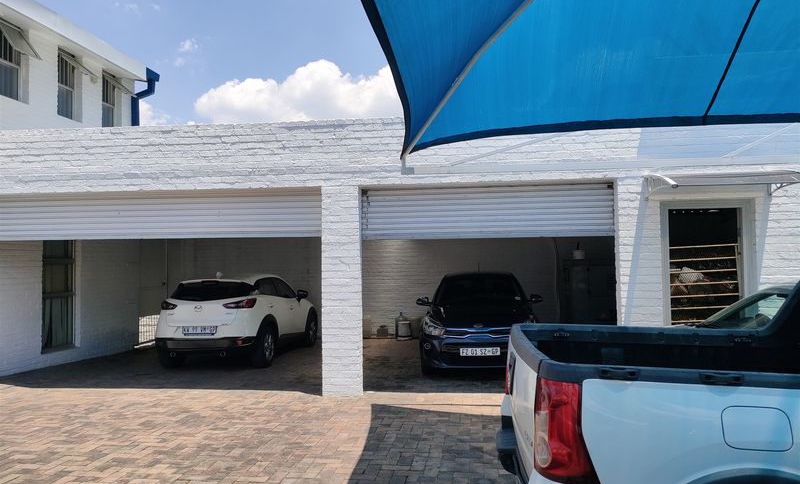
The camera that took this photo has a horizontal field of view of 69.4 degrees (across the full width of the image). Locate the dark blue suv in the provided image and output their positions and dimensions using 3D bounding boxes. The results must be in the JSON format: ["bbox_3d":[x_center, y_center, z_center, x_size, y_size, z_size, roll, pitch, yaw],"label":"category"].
[{"bbox_3d":[1.291,1.206,9.485,1.760,1.450,4.065,-1,-2,8],"label":"dark blue suv"}]

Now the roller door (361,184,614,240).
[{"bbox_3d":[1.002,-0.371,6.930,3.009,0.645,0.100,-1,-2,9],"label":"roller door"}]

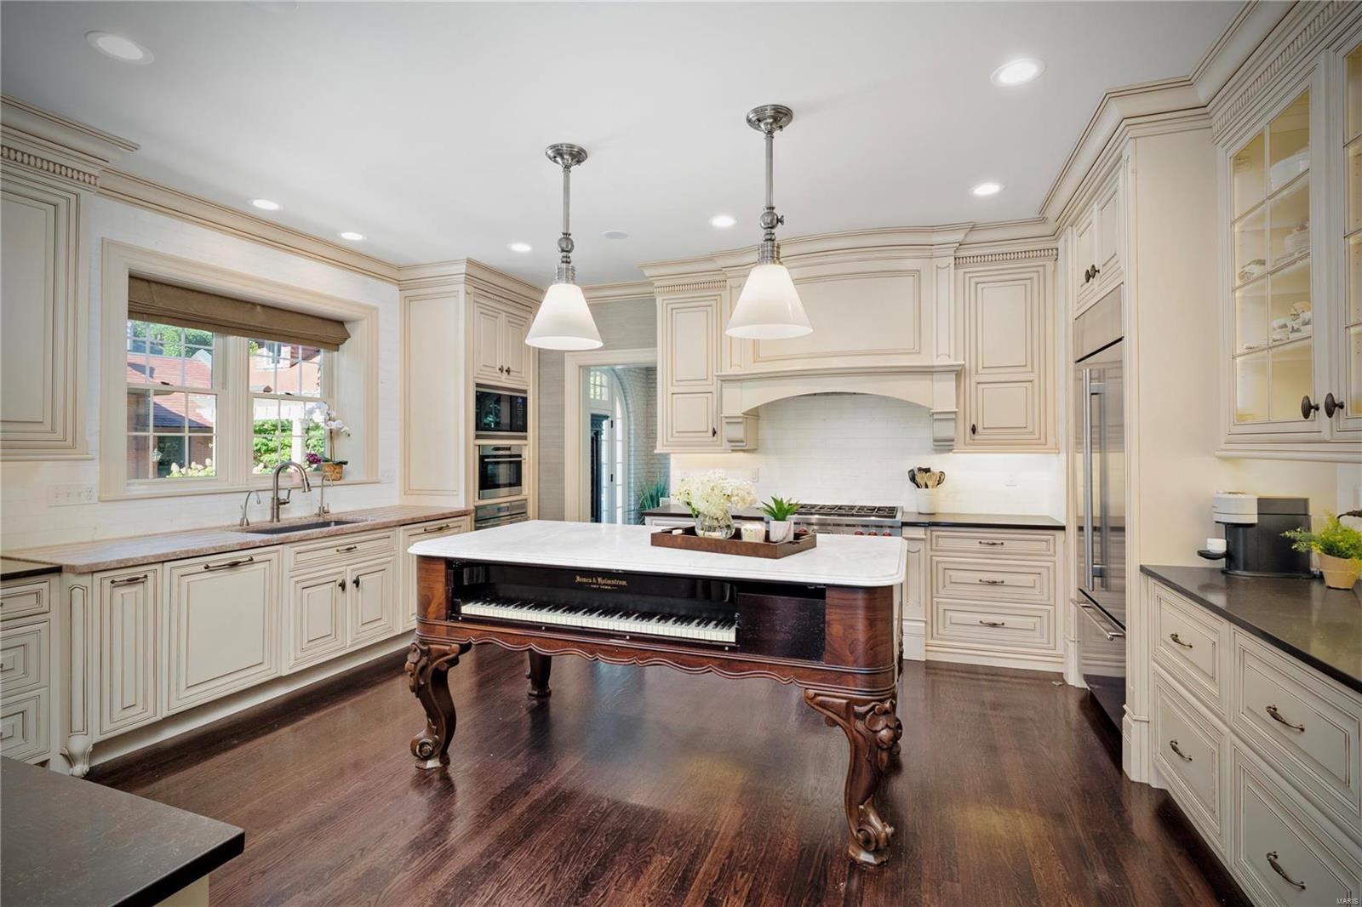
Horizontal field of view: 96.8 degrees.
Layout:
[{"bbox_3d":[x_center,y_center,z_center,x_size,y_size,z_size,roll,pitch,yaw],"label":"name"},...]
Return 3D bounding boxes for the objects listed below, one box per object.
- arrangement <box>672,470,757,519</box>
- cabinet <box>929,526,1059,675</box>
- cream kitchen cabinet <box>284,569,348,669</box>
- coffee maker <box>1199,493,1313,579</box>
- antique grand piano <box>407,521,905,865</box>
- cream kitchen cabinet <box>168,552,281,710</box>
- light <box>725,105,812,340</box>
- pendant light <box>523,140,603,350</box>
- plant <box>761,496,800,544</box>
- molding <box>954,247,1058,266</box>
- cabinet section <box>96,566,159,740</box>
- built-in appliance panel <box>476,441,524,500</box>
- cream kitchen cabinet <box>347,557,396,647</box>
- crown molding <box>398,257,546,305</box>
[{"bbox_3d":[0.160,0.191,2.835,0.380,0.235,0.360,0,0,0],"label":"arrangement"},{"bbox_3d":[2.142,0.942,4.231,0.800,0.875,0.660,0,0,21],"label":"cabinet"},{"bbox_3d":[-2.500,0.980,3.822,0.570,0.605,0.410,0,0,21],"label":"cream kitchen cabinet"},{"bbox_3d":[2.245,0.314,2.386,0.345,0.313,0.140,0,0,13],"label":"coffee maker"},{"bbox_3d":[-0.074,0.892,2.779,2.090,0.960,1.070,0,0,21],"label":"antique grand piano"},{"bbox_3d":[-2.700,0.907,3.347,0.600,0.755,0.600,0,0,21],"label":"cream kitchen cabinet"},{"bbox_3d":[0.407,-1.055,2.776,0.400,0.990,0.400,0,0,21],"label":"light"},{"bbox_3d":[-0.593,-1.050,3.102,0.394,0.955,0.394,0,0,0],"label":"pendant light"},{"bbox_3d":[0.438,0.290,2.638,0.170,0.215,0.170,0,0,21],"label":"plant"},{"bbox_3d":[2.203,-1.330,4.111,0.622,0.080,0.070,0,0,21],"label":"molding"},{"bbox_3d":[-2.798,0.891,2.863,0.616,0.752,0.265,0,0,21],"label":"cabinet section"},{"bbox_3d":[-1.845,0.168,5.487,0.550,0.465,0.615,0,0,21],"label":"built-in appliance panel"},{"bbox_3d":[-2.354,0.971,4.199,0.570,0.600,0.400,0,0,21],"label":"cream kitchen cabinet"},{"bbox_3d":[-1.875,-1.451,5.404,0.855,0.180,1.095,0,0,21],"label":"crown molding"}]

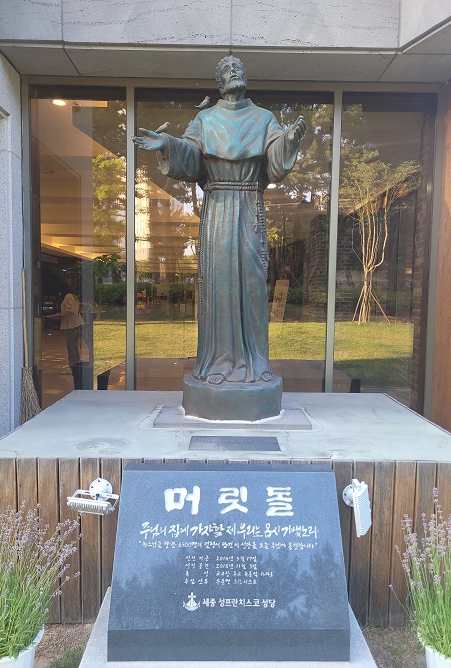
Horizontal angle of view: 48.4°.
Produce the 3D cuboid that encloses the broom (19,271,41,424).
[{"bbox_3d":[-1.545,0.310,3.954,0.300,1.631,0.170,-3,0,-1],"label":"broom"}]

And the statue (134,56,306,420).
[{"bbox_3d":[-0.044,-0.605,3.163,1.000,2.190,0.660,1,4,-1],"label":"statue"}]

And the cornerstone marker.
[{"bbox_3d":[0.017,0.905,2.055,0.905,0.619,0.400,1,4,-1],"label":"cornerstone marker"}]

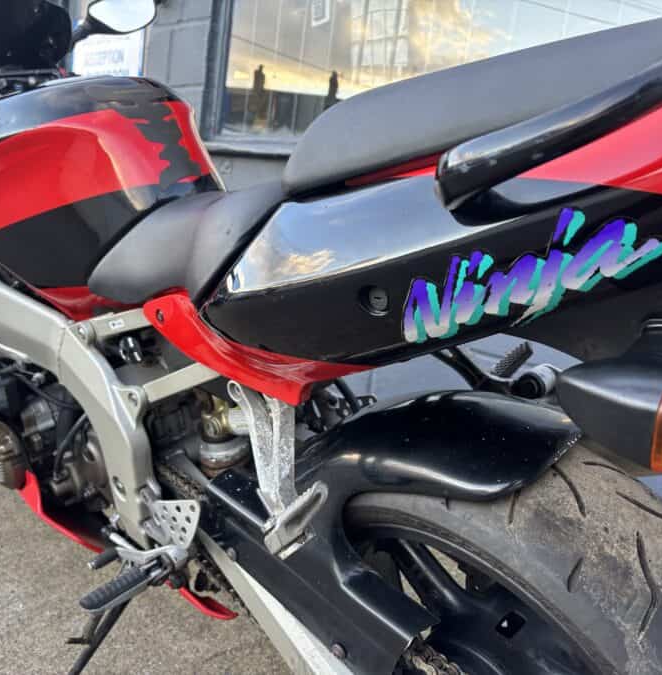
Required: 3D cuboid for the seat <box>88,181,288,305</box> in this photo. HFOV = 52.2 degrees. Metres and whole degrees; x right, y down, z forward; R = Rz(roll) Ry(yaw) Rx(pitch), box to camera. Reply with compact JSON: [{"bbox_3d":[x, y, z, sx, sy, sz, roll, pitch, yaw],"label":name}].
[{"bbox_3d":[-0.120,-0.134,0.852,0.370,0.150,0.280,16,28,40],"label":"seat"}]

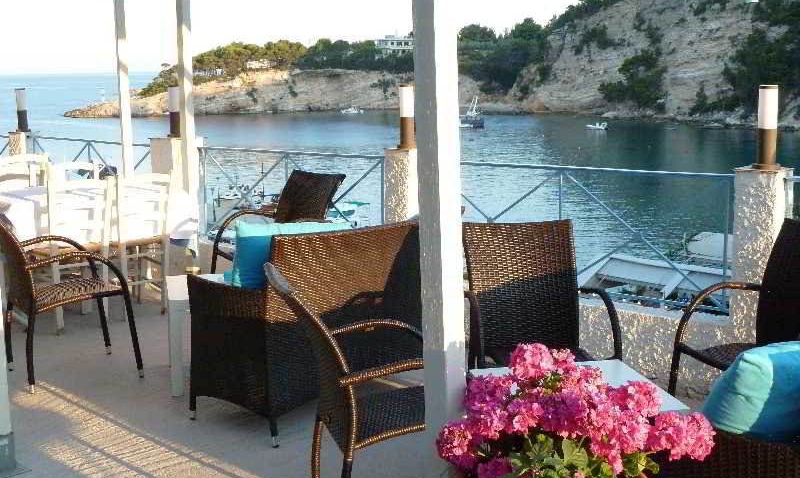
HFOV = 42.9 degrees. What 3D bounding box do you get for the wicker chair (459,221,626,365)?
[{"bbox_3d":[0.530,0.413,4.078,0.585,0.900,0.620,-2,10,-6],"label":"wicker chair"}]

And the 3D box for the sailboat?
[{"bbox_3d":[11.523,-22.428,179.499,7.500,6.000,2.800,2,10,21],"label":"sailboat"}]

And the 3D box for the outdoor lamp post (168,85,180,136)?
[{"bbox_3d":[-1.680,-0.945,7.576,0.120,0.368,0.120,7,13,42],"label":"outdoor lamp post"}]

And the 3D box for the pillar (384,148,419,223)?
[{"bbox_3d":[0.068,-0.013,6.142,0.200,1.073,0.200,7,13,42],"label":"pillar"}]

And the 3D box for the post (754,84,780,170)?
[{"bbox_3d":[1.619,-0.496,4.456,0.120,0.368,0.120,7,13,42],"label":"post"}]

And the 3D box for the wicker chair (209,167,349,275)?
[{"bbox_3d":[-0.719,0.067,6.297,0.620,0.900,0.585,-10,13,-43],"label":"wicker chair"}]

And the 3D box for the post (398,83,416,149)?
[{"bbox_3d":[0.051,-0.724,6.022,0.120,0.368,0.120,-1,10,0],"label":"post"}]

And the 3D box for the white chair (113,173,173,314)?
[{"bbox_3d":[-1.780,0.031,6.601,0.410,0.920,0.450,-10,13,-40],"label":"white chair"}]

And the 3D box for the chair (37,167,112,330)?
[{"bbox_3d":[-2.079,0.083,6.334,0.410,0.920,0.450,-10,13,-40],"label":"chair"}]

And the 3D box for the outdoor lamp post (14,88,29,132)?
[{"bbox_3d":[-3.269,-1.115,8.804,0.120,0.368,0.120,7,13,42],"label":"outdoor lamp post"}]

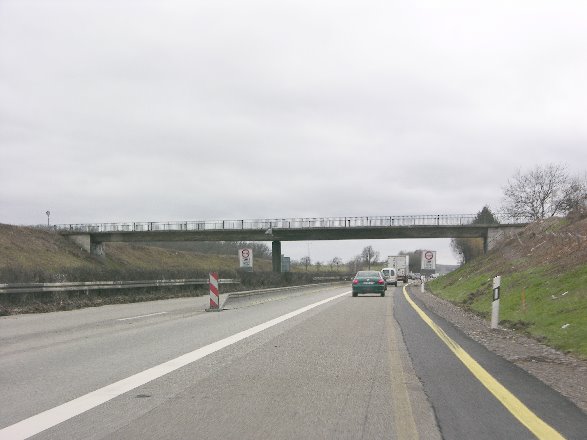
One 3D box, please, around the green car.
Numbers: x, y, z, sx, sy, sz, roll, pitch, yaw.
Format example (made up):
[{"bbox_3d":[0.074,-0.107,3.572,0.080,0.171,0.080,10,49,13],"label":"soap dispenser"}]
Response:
[{"bbox_3d":[4.240,3.460,64.500,1.720,1.420,4.450,0,-3,7],"label":"green car"}]

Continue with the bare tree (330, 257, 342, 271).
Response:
[{"bbox_3d":[10.870,11.000,300.000,3.200,3.700,3.200,0,-3,0],"label":"bare tree"}]

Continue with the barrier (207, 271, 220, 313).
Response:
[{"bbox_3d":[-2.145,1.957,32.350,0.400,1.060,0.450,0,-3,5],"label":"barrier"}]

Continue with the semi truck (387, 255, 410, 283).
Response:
[{"bbox_3d":[16.000,7.420,178.500,2.550,3.950,15.300,0,-3,7],"label":"semi truck"}]

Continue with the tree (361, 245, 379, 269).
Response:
[{"bbox_3d":[20.492,10.381,320.000,4.900,6.600,4.900,0,-3,0],"label":"tree"}]

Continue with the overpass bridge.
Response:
[{"bbox_3d":[-2.500,3.350,123.400,58.500,6.500,6.300,-2,-3,35],"label":"overpass bridge"}]

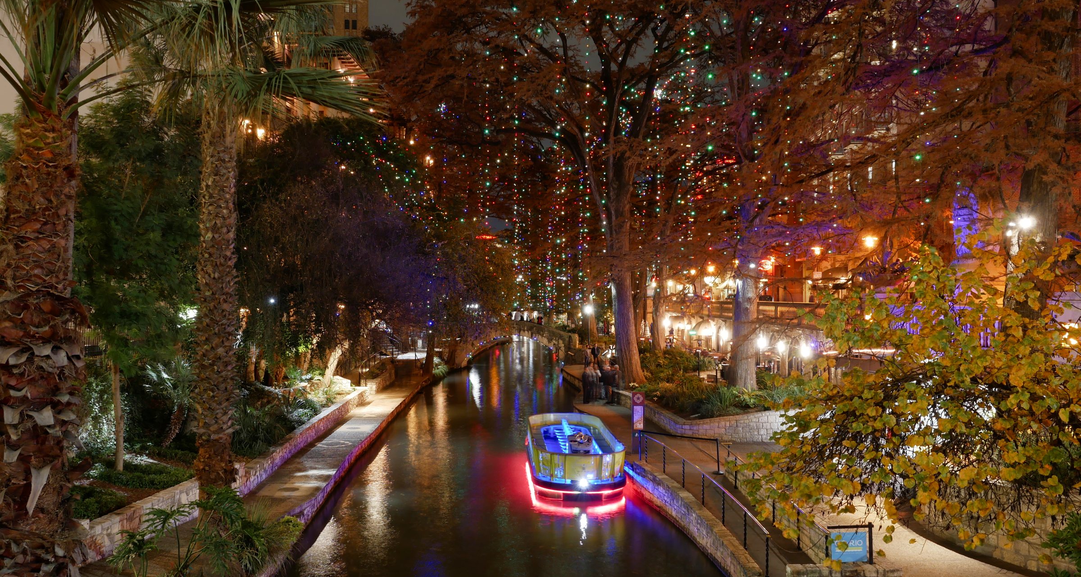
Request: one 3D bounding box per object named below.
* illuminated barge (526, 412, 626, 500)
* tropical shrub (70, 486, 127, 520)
[{"bbox_3d":[0.960,5.200,28.100,2.700,1.350,8.300,0,0,-3],"label":"illuminated barge"},{"bbox_3d":[-8.850,4.200,17.400,1.300,0.550,1.500,0,0,-27],"label":"tropical shrub"}]

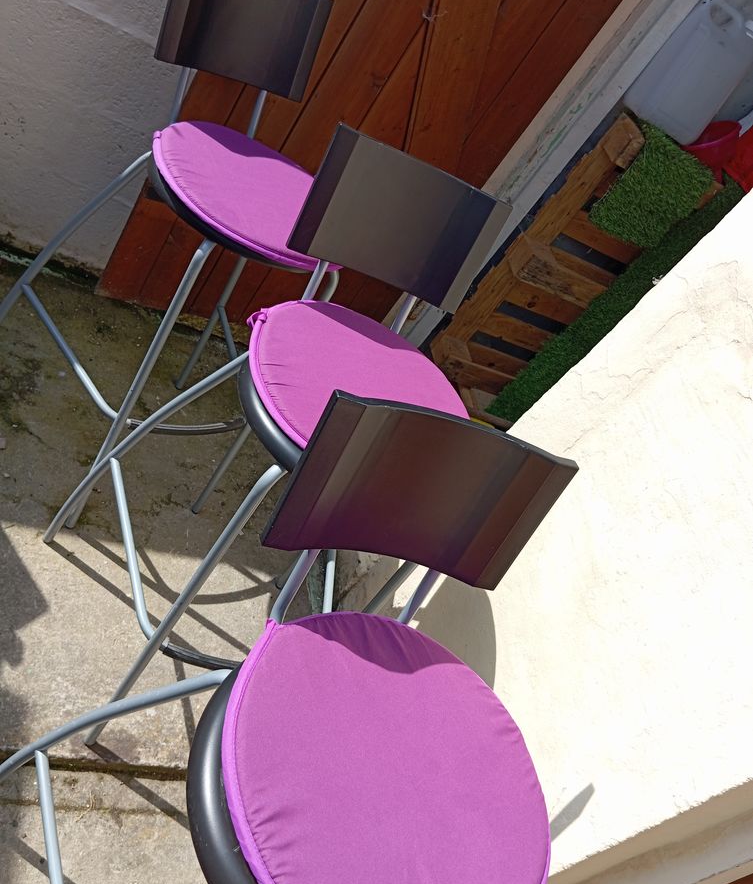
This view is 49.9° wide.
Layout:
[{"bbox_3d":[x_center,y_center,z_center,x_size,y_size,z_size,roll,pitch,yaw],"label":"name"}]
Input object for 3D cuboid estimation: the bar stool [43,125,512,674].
[{"bbox_3d":[-0.136,0.069,1.346,0.538,1.007,0.490,15,42,-32],"label":"bar stool"}]

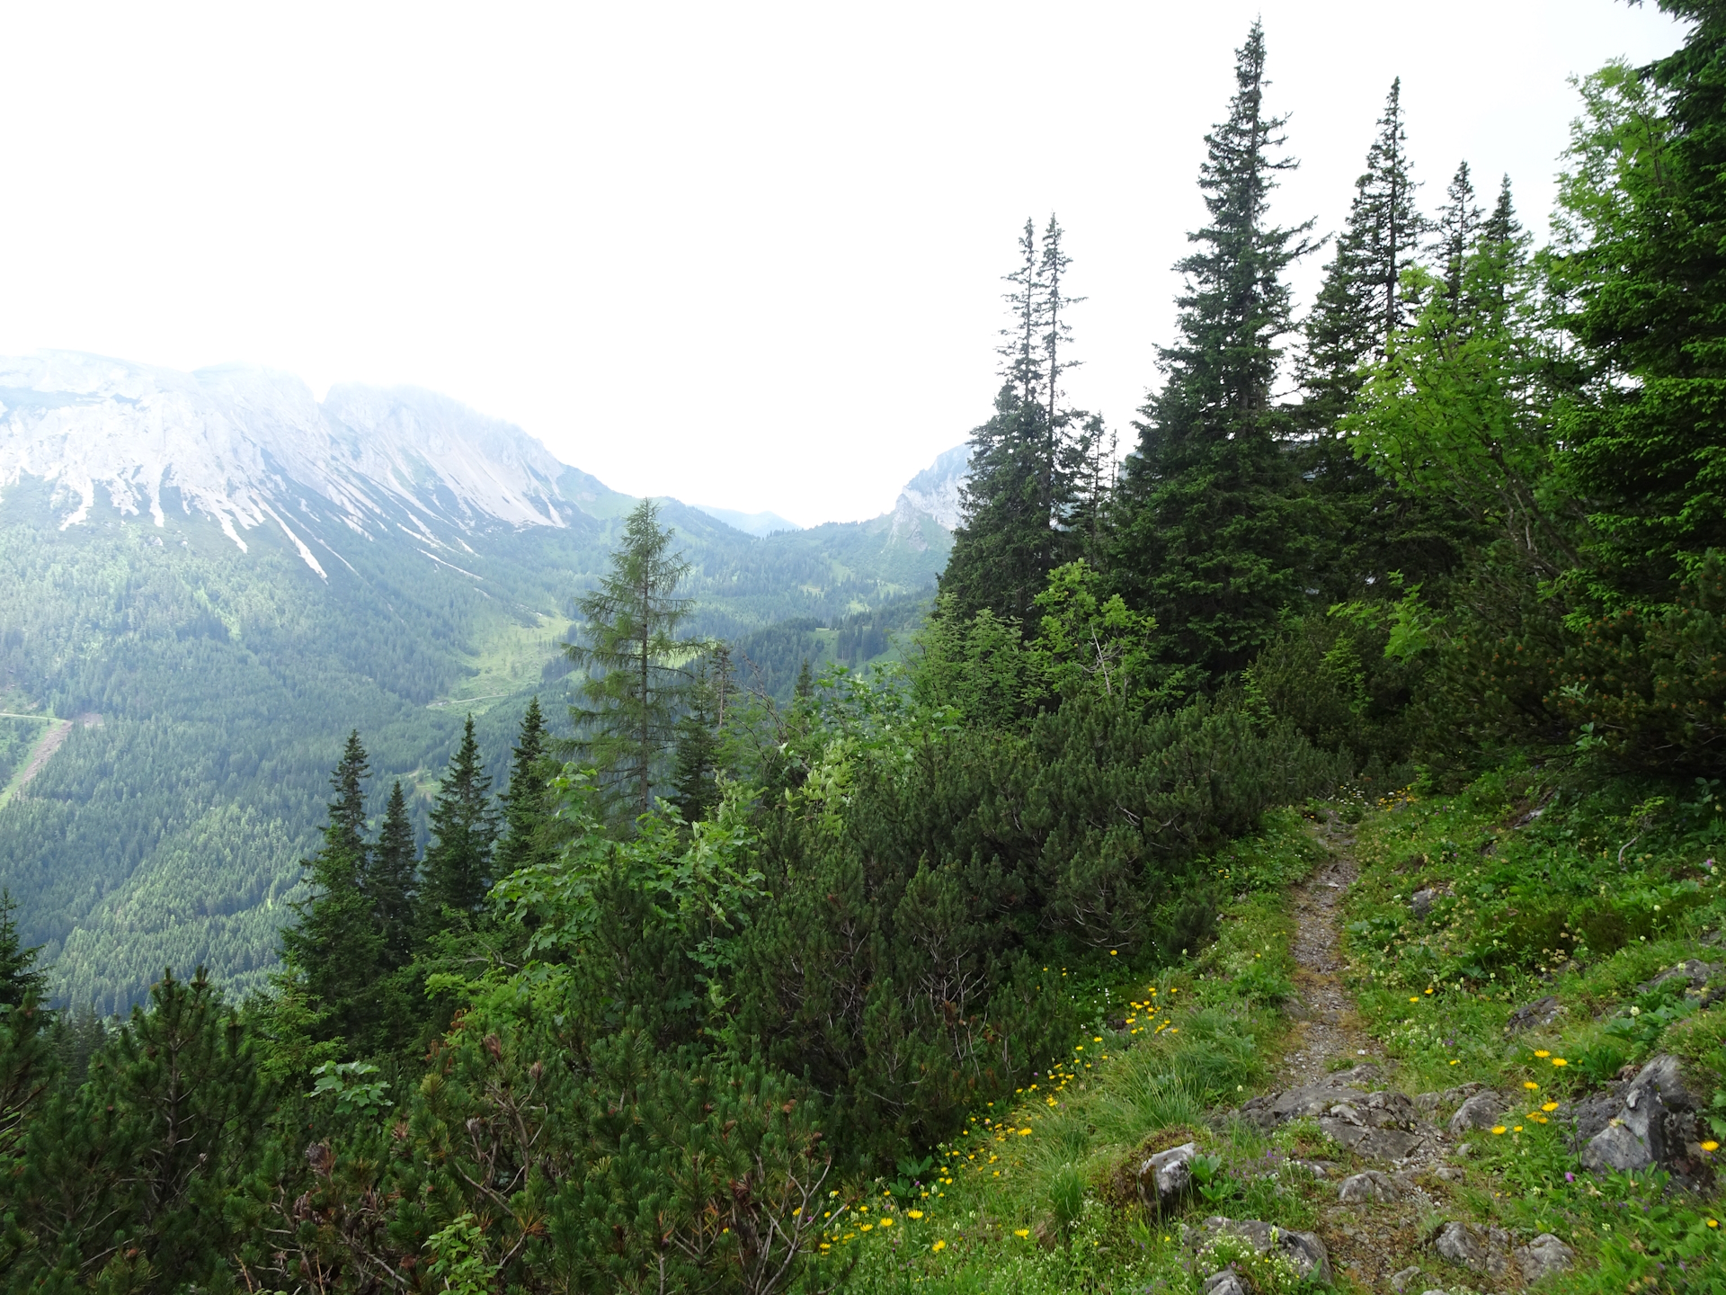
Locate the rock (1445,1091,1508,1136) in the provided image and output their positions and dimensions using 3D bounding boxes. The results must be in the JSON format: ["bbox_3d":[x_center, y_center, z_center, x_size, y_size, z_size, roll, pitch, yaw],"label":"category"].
[{"bbox_3d":[1.765,1.323,3.439,0.150,0.110,0.120,3,4,28],"label":"rock"}]

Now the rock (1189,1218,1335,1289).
[{"bbox_3d":[0.908,1.356,2.714,0.310,0.110,0.200,2,4,19],"label":"rock"}]

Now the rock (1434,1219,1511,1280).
[{"bbox_3d":[1.465,1.445,2.880,0.170,0.120,0.150,2,3,28],"label":"rock"}]

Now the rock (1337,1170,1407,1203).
[{"bbox_3d":[1.300,1.355,3.045,0.170,0.075,0.110,2,4,24],"label":"rock"}]

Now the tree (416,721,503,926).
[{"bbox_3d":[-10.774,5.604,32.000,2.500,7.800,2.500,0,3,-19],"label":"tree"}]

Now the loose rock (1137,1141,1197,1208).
[{"bbox_3d":[0.826,1.429,3.250,0.150,0.155,0.150,1,3,15],"label":"loose rock"}]

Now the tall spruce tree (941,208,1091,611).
[{"bbox_3d":[3.707,-4.874,28.000,3.800,10.600,3.800,1,3,7],"label":"tall spruce tree"}]

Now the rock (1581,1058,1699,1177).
[{"bbox_3d":[2.141,1.273,3.300,0.290,0.290,0.280,2,3,34],"label":"rock"}]

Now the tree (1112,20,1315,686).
[{"bbox_3d":[6.133,-4.793,20.500,3.800,12.000,3.800,2,4,16],"label":"tree"}]

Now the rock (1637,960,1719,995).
[{"bbox_3d":[2.991,1.211,4.400,0.250,0.110,0.220,3,3,35],"label":"rock"}]

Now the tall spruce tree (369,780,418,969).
[{"bbox_3d":[-12.530,6.689,32.000,1.600,6.400,1.600,-1,4,-22],"label":"tall spruce tree"}]

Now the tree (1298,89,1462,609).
[{"bbox_3d":[10.016,-5.585,23.000,3.600,10.800,3.600,2,4,23],"label":"tree"}]

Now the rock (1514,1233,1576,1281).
[{"bbox_3d":[1.623,1.449,2.850,0.135,0.095,0.120,2,3,31],"label":"rock"}]

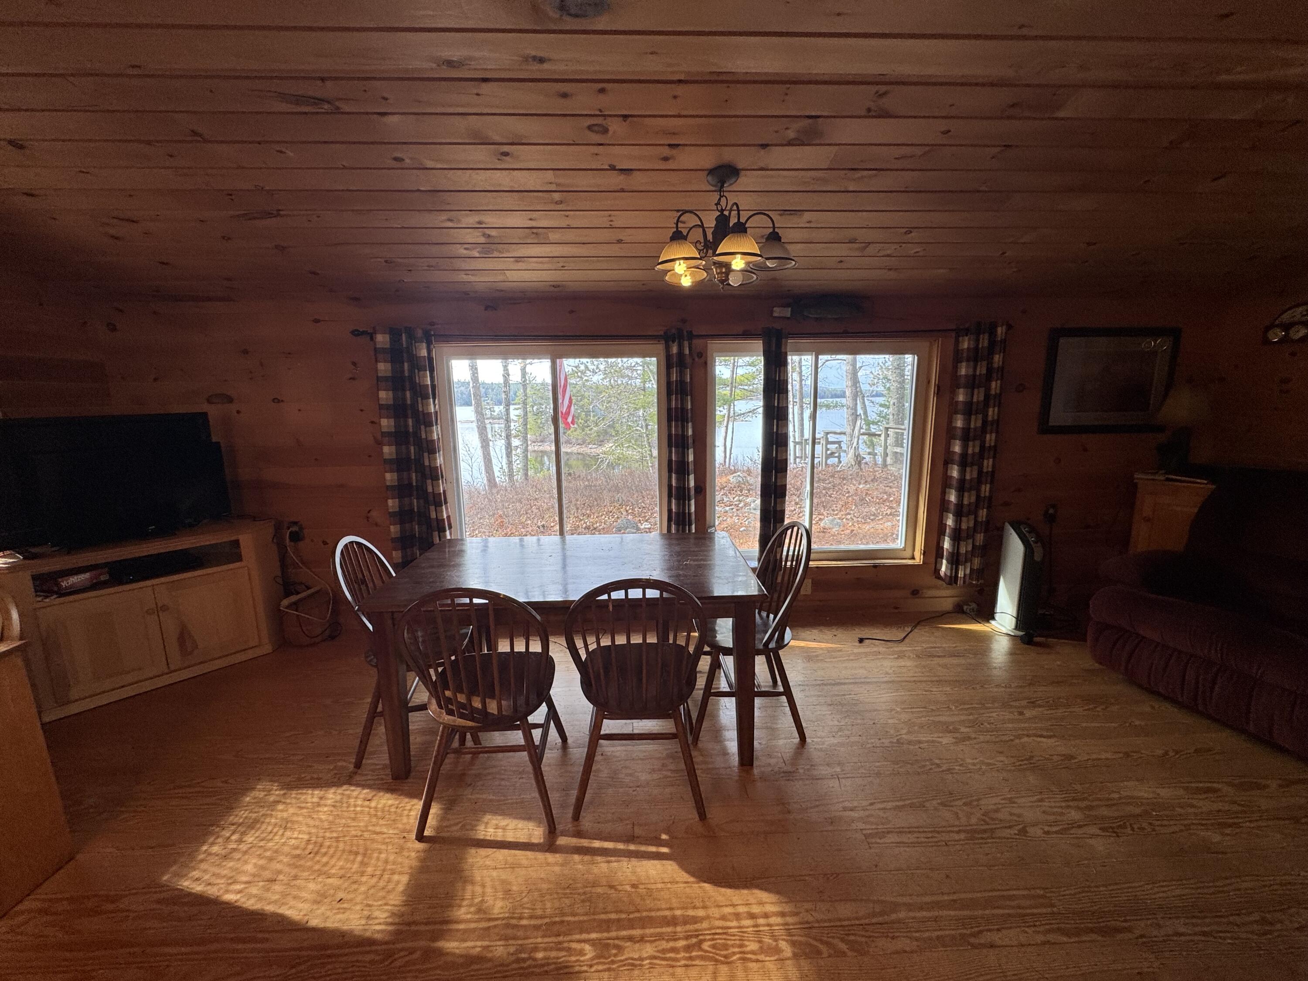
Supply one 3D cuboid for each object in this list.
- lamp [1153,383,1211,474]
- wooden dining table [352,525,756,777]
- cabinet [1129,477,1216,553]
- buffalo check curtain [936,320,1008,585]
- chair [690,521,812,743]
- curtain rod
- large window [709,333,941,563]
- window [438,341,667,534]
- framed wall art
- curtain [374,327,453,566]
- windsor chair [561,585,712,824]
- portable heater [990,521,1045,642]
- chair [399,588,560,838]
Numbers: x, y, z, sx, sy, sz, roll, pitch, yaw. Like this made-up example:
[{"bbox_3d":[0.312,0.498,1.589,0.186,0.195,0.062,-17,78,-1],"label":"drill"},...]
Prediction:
[{"bbox_3d":[3.314,-0.385,3.312,0.251,0.556,0.251,-1,10,-2],"label":"lamp"},{"bbox_3d":[-0.348,0.705,2.548,1.548,0.746,0.979,-1,10,-2],"label":"wooden dining table"},{"bbox_3d":[3.206,0.438,3.261,0.500,0.980,0.360,7,13,38],"label":"cabinet"},{"bbox_3d":[1.954,-0.193,3.274,0.310,1.620,0.110,-1,10,-1],"label":"buffalo check curtain"},{"bbox_3d":[0.416,0.623,2.526,0.540,0.950,0.490,-1,10,-2],"label":"chair"},{"bbox_3d":[0.154,-0.922,3.102,3.820,0.050,0.080,-1,10,-1],"label":"curtain rod"},{"bbox_3d":[1.041,-0.213,3.381,1.410,1.430,0.100,-1,10,-1],"label":"large window"},{"bbox_3d":[-0.613,-0.186,3.465,1.483,1.495,0.111,-1,10,-2],"label":"window"},{"bbox_3d":[2.950,-0.708,3.443,0.872,0.666,0.032,-1,10,-2],"label":"framed wall art"},{"bbox_3d":[-1.501,-0.136,3.338,0.392,1.719,0.106,-1,10,-2],"label":"curtain"},{"bbox_3d":[-0.057,0.705,2.104,0.490,0.950,0.550,-1,10,1],"label":"windsor chair"},{"bbox_3d":[2.263,0.560,3.281,0.141,0.699,0.286,-1,10,-2],"label":"portable heater"},{"bbox_3d":[-0.619,0.724,2.041,0.490,0.950,0.550,-2,10,-4],"label":"chair"}]

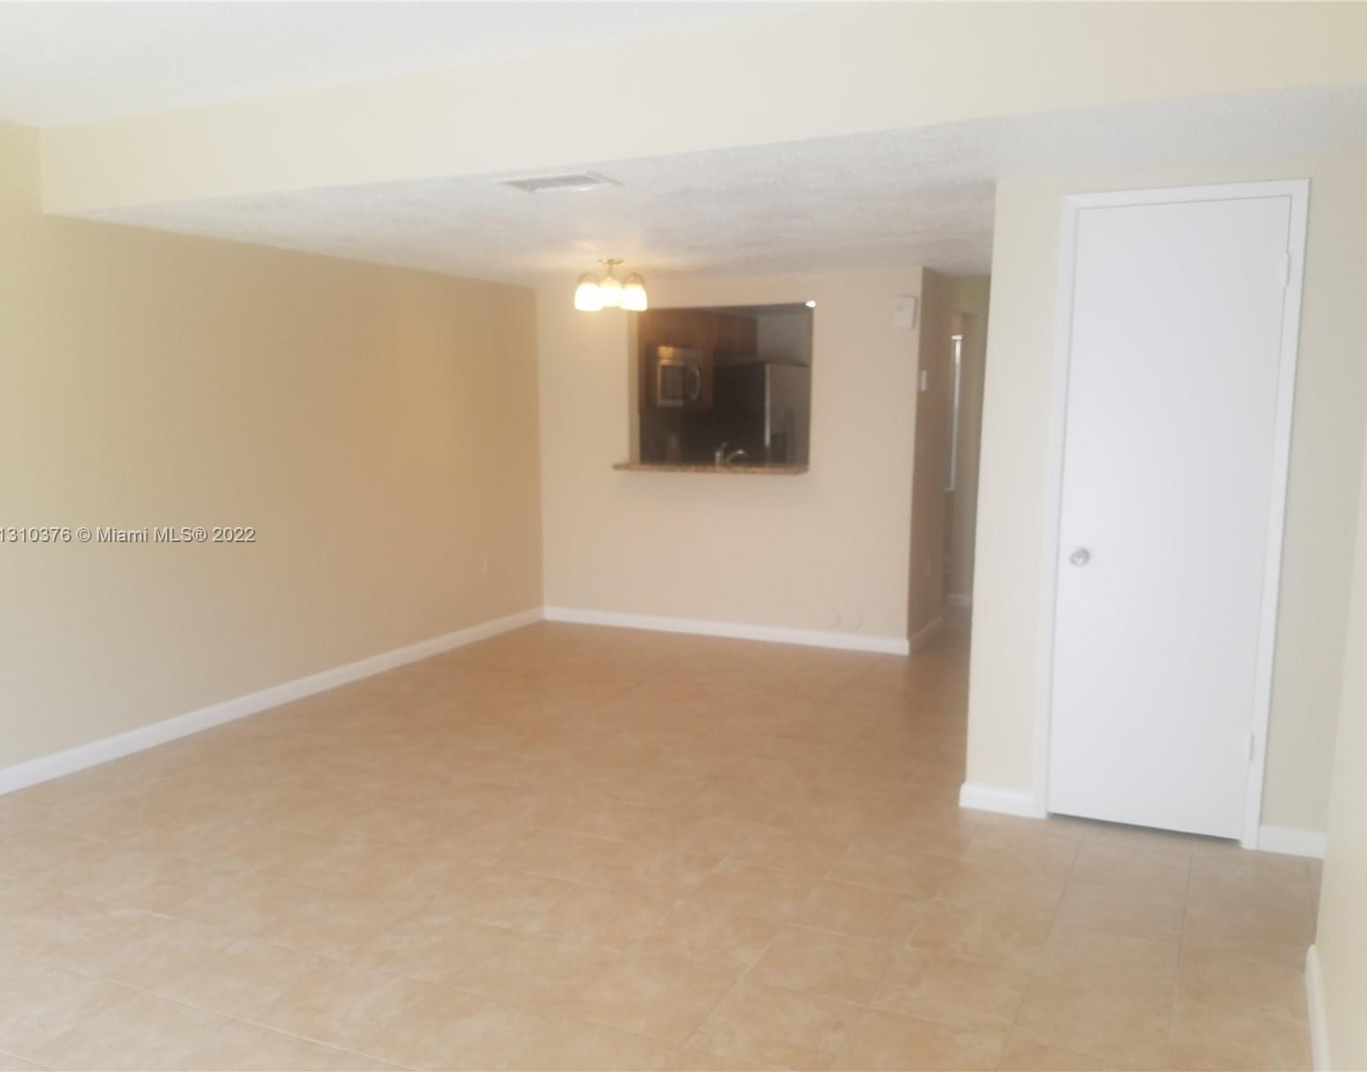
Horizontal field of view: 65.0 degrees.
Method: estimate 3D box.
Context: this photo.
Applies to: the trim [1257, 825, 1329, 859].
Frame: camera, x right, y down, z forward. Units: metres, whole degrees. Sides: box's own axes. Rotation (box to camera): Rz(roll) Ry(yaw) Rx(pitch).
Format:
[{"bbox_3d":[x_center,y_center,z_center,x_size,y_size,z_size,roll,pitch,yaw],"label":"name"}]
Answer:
[{"bbox_3d":[1.938,0.972,3.431,0.190,0.095,0.018,4,8,26],"label":"trim"}]

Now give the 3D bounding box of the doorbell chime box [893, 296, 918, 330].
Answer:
[{"bbox_3d":[1.214,-1.231,5.920,0.132,0.182,0.055,4,8,25],"label":"doorbell chime box"}]

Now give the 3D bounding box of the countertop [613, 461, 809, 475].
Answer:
[{"bbox_3d":[0.179,-0.413,6.505,1.195,0.042,0.340,4,8,26],"label":"countertop"}]

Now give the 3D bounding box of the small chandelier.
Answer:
[{"bbox_3d":[-0.380,-1.319,5.665,0.380,0.270,0.370,0,7,0],"label":"small chandelier"}]

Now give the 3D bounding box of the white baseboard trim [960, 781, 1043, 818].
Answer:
[{"bbox_3d":[1.112,0.923,3.787,0.265,0.095,0.018,4,8,26],"label":"white baseboard trim"}]

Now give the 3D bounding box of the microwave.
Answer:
[{"bbox_3d":[-0.187,-1.165,7.948,0.400,0.425,0.760,4,8,26],"label":"microwave"}]

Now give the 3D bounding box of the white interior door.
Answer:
[{"bbox_3d":[1.554,-0.045,3.488,0.650,2.060,0.060,4,8,26],"label":"white interior door"}]

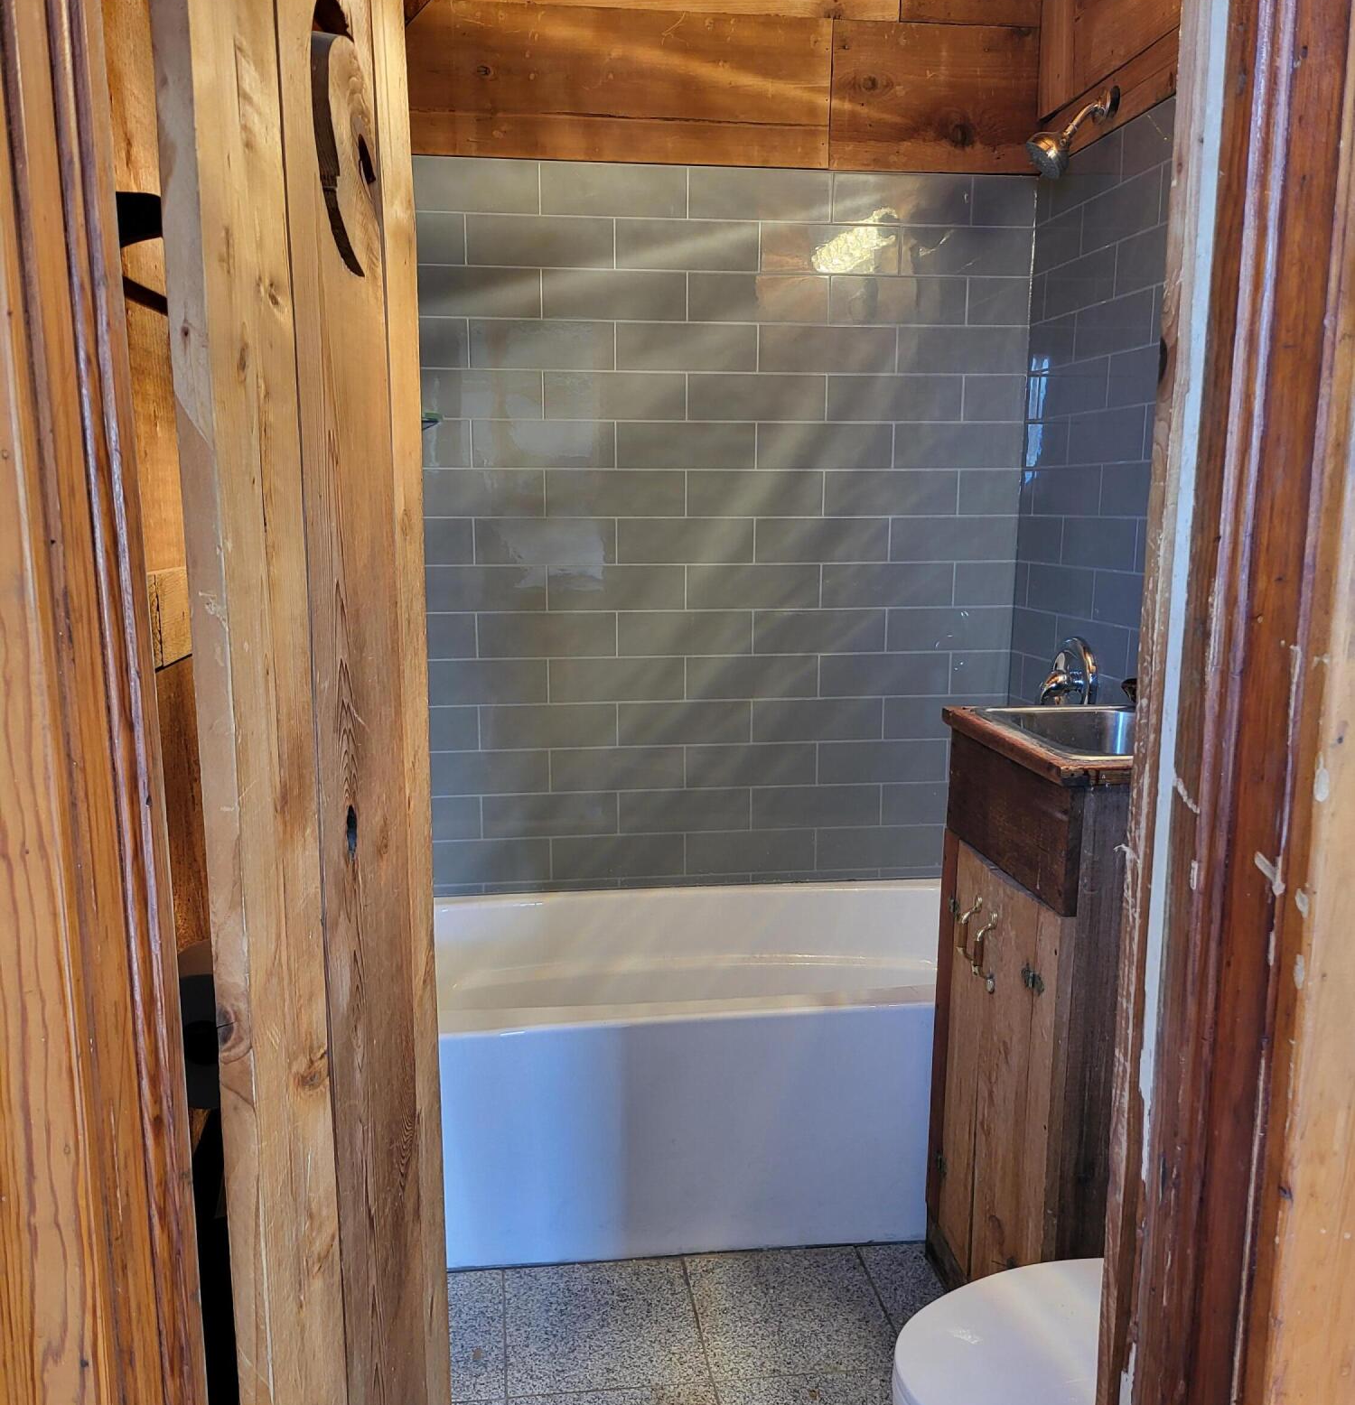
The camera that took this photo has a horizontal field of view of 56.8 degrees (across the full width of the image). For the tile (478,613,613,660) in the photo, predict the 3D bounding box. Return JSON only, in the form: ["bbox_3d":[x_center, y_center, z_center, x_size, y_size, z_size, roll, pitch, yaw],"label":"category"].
[{"bbox_3d":[-0.282,-0.146,2.725,0.300,0.099,0.010,-1,11,-7],"label":"tile"}]

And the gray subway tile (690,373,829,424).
[{"bbox_3d":[0.173,-0.659,2.706,0.304,0.101,0.009,-1,11,-7],"label":"gray subway tile"}]

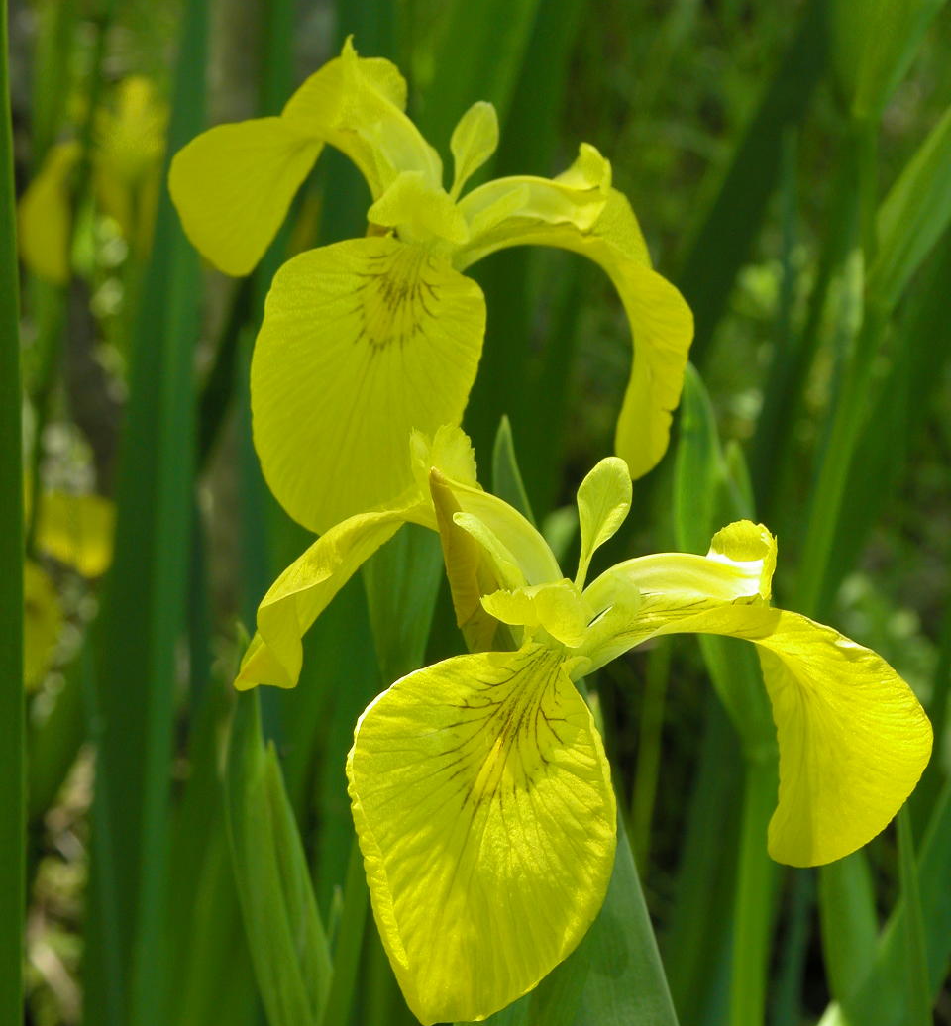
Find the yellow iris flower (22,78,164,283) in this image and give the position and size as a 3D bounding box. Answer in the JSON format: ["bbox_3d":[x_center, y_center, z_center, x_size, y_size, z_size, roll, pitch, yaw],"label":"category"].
[{"bbox_3d":[-0.141,-0.127,2.250,0.080,0.075,0.075,3,17,10],"label":"yellow iris flower"}]

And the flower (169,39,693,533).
[{"bbox_3d":[-0.007,-0.039,1.010,0.089,0.076,0.082,4,17,11],"label":"flower"}]

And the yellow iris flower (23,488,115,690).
[{"bbox_3d":[-0.181,0.030,2.400,0.082,0.077,0.077,1,17,5],"label":"yellow iris flower"}]

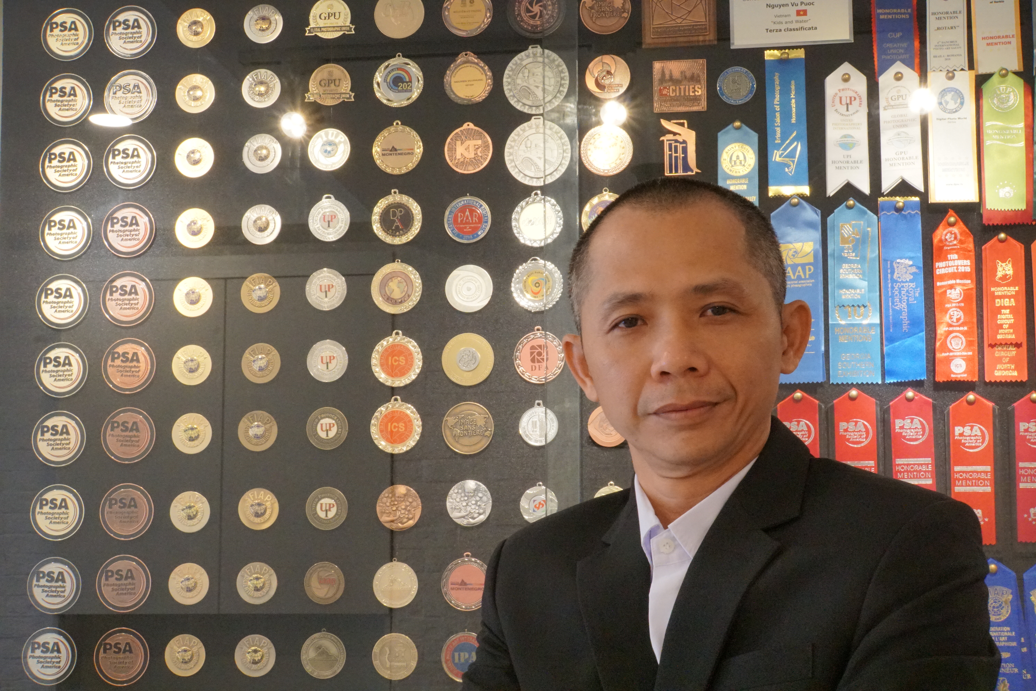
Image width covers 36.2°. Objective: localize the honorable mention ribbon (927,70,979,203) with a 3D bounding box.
[{"bbox_3d":[0.514,-0.247,1.870,0.056,0.160,0.004,-1,-6,7],"label":"honorable mention ribbon"}]

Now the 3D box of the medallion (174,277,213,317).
[{"bbox_3d":[-0.423,-0.064,2.058,0.053,0.053,0.005,-1,-7,7],"label":"medallion"}]

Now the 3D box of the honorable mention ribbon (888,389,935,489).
[{"bbox_3d":[0.452,0.136,1.801,0.048,0.175,0.004,-1,-7,7],"label":"honorable mention ribbon"}]

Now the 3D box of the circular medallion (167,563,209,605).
[{"bbox_3d":[-0.411,0.298,1.976,0.052,0.052,0.005,-1,-6,7],"label":"circular medallion"}]

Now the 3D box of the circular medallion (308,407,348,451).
[{"bbox_3d":[-0.238,0.104,1.974,0.053,0.053,0.005,-1,-6,7],"label":"circular medallion"}]

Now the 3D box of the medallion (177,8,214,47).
[{"bbox_3d":[-0.412,-0.406,2.022,0.051,0.051,0.006,-1,-7,7],"label":"medallion"}]

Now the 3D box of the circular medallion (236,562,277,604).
[{"bbox_3d":[-0.311,0.283,1.880,0.050,0.050,0.005,-1,-7,7],"label":"circular medallion"}]

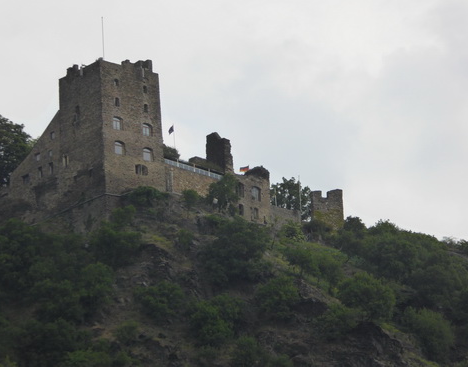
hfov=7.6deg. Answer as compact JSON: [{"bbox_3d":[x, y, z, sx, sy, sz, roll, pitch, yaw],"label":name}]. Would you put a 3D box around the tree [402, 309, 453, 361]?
[{"bbox_3d":[26.174,20.321,476.000,6.729,7.536,6.392,-2,-17,0],"label":"tree"}]

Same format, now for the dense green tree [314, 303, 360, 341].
[{"bbox_3d":[13.707,18.454,473.000,6.151,5.082,5.844,-2,-17,0],"label":"dense green tree"}]

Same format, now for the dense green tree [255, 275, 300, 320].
[{"bbox_3d":[5.805,15.213,472.000,5.872,6.138,5.578,-2,-17,0],"label":"dense green tree"}]

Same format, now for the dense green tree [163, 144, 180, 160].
[{"bbox_3d":[-8.760,-3.942,487.898,2.539,2.870,2.412,-2,-17,0],"label":"dense green tree"}]

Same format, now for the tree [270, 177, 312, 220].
[{"bbox_3d":[8.060,2.376,503.927,5.985,6.771,5.685,-2,-17,0],"label":"tree"}]

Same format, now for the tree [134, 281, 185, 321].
[{"bbox_3d":[-9.583,15.050,455.000,6.689,5.146,6.355,-2,-17,0],"label":"tree"}]

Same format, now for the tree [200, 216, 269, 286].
[{"bbox_3d":[0.068,9.209,479.000,9.479,9.479,9.005,-2,-17,0],"label":"tree"}]

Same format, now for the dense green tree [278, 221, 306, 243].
[{"bbox_3d":[8.104,6.649,490.000,3.602,3.048,3.422,-2,-17,0],"label":"dense green tree"}]

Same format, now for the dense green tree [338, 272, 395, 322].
[{"bbox_3d":[18.056,15.535,482.000,7.904,6.814,7.508,-2,-17,0],"label":"dense green tree"}]

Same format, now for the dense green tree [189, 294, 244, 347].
[{"bbox_3d":[-2.271,17.778,459.000,7.007,6.748,6.657,-2,-17,0],"label":"dense green tree"}]

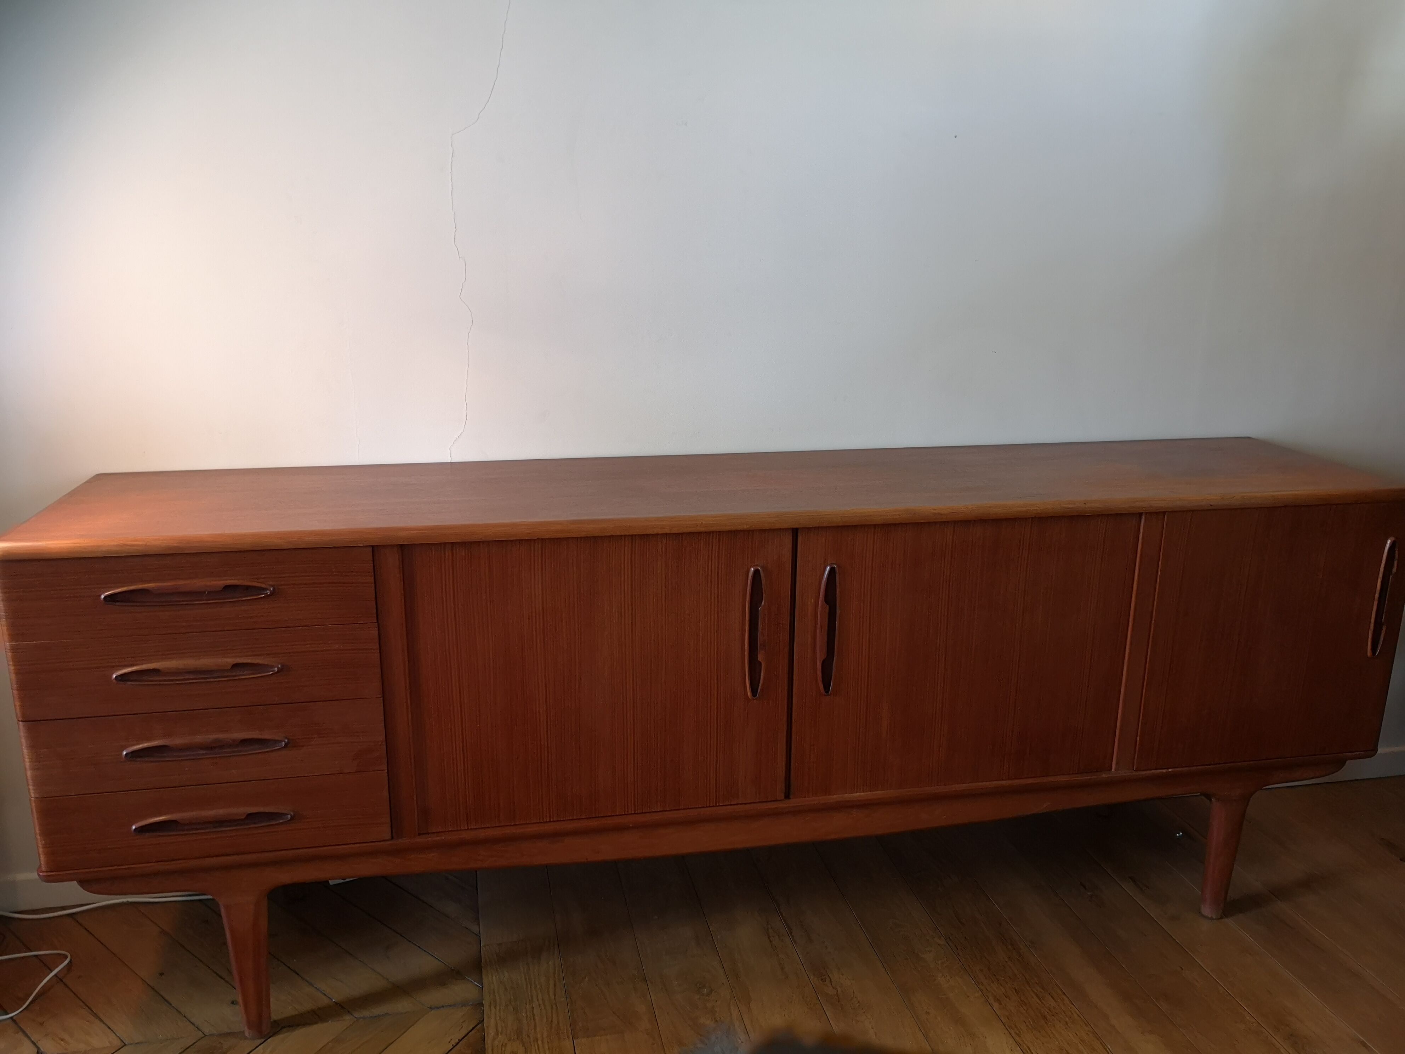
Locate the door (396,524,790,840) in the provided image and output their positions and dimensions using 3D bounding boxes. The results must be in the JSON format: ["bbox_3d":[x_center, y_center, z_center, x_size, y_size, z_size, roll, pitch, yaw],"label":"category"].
[{"bbox_3d":[-0.146,0.227,1.651,0.561,0.451,0.024,-2,15,-11],"label":"door"}]

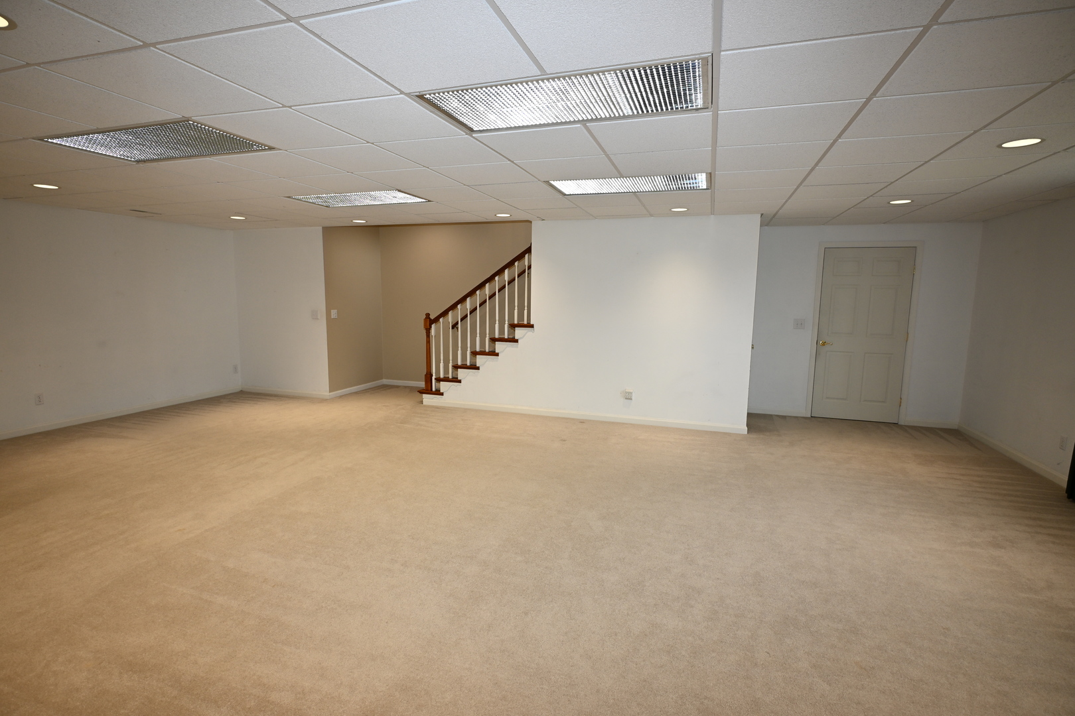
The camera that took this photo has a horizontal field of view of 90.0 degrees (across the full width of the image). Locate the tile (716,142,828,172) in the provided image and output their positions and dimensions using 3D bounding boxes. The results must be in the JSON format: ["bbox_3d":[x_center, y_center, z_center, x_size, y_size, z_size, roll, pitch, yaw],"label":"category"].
[{"bbox_3d":[1.377,-1.204,3.211,0.603,0.020,0.603,3,7,18],"label":"tile"}]

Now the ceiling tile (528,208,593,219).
[{"bbox_3d":[0.203,-1.481,5.485,0.600,0.020,0.600,3,7,18],"label":"ceiling tile"}]

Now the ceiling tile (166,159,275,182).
[{"bbox_3d":[-2.260,-1.314,3.760,0.605,0.020,0.605,3,7,18],"label":"ceiling tile"}]

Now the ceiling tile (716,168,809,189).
[{"bbox_3d":[1.561,-1.266,3.774,0.600,0.020,0.600,3,7,18],"label":"ceiling tile"}]

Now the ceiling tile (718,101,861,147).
[{"bbox_3d":[1.190,-1.139,2.629,0.603,0.020,0.603,3,7,18],"label":"ceiling tile"}]

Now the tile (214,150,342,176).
[{"bbox_3d":[-1.690,-1.283,3.568,0.605,0.020,0.605,3,7,18],"label":"tile"}]

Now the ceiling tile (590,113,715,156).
[{"bbox_3d":[0.611,-1.167,2.811,0.603,0.020,0.603,3,7,18],"label":"ceiling tile"}]

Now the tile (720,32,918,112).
[{"bbox_3d":[1.008,-1.073,2.045,0.600,0.020,0.600,3,7,18],"label":"tile"}]

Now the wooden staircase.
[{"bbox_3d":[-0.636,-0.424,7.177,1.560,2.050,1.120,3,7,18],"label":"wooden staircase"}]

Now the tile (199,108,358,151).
[{"bbox_3d":[-1.306,-1.188,2.789,0.600,0.020,0.600,3,7,18],"label":"tile"}]

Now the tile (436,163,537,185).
[{"bbox_3d":[-0.354,-1.287,3.764,0.605,0.020,0.605,3,7,18],"label":"tile"}]

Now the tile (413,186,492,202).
[{"bbox_3d":[-0.744,-1.381,4.518,0.600,0.020,0.600,3,7,18],"label":"tile"}]

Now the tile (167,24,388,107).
[{"bbox_3d":[-0.932,-1.095,2.027,0.600,0.020,0.600,3,7,18],"label":"tile"}]

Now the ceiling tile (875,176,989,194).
[{"bbox_3d":[2.901,-1.275,3.979,0.603,0.020,0.603,3,7,18],"label":"ceiling tile"}]

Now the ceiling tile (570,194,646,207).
[{"bbox_3d":[0.600,-1.389,4.727,0.603,0.020,0.603,3,7,18],"label":"ceiling tile"}]

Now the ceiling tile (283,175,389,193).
[{"bbox_3d":[-1.523,-1.345,4.131,0.603,0.020,0.603,3,7,18],"label":"ceiling tile"}]

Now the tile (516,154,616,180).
[{"bbox_3d":[0.218,-1.259,3.570,0.600,0.020,0.600,3,7,18],"label":"tile"}]

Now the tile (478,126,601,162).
[{"bbox_3d":[0.032,-1.196,2.999,0.603,0.020,0.603,3,7,18],"label":"tile"}]

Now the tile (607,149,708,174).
[{"bbox_3d":[0.794,-1.228,3.388,0.605,0.020,0.605,3,7,18],"label":"tile"}]

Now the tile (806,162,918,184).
[{"bbox_3d":[2.145,-1.240,3.599,0.603,0.020,0.603,3,7,18],"label":"tile"}]

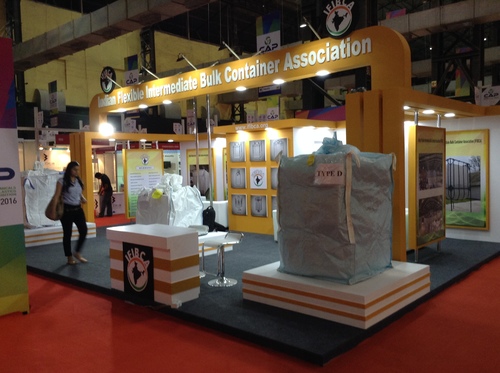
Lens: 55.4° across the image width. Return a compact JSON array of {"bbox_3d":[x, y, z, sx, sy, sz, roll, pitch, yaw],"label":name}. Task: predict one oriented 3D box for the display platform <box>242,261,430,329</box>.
[{"bbox_3d":[0.985,1.091,5.380,1.540,0.309,1.458,1,4,43],"label":"display platform"}]

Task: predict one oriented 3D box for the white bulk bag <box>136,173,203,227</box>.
[{"bbox_3d":[-1.420,0.319,8.221,0.903,1.077,0.780,1,5,43],"label":"white bulk bag"}]

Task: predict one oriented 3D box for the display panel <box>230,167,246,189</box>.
[{"bbox_3d":[-0.260,-0.178,10.350,0.451,0.441,0.036,1,5,43],"label":"display panel"}]

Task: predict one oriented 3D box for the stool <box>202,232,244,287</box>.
[{"bbox_3d":[-0.355,0.921,6.125,0.421,0.652,0.410,-5,5,-43],"label":"stool"}]

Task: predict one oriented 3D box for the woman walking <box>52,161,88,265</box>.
[{"bbox_3d":[-2.923,0.425,7.746,0.492,1.642,0.523,1,4,37],"label":"woman walking"}]

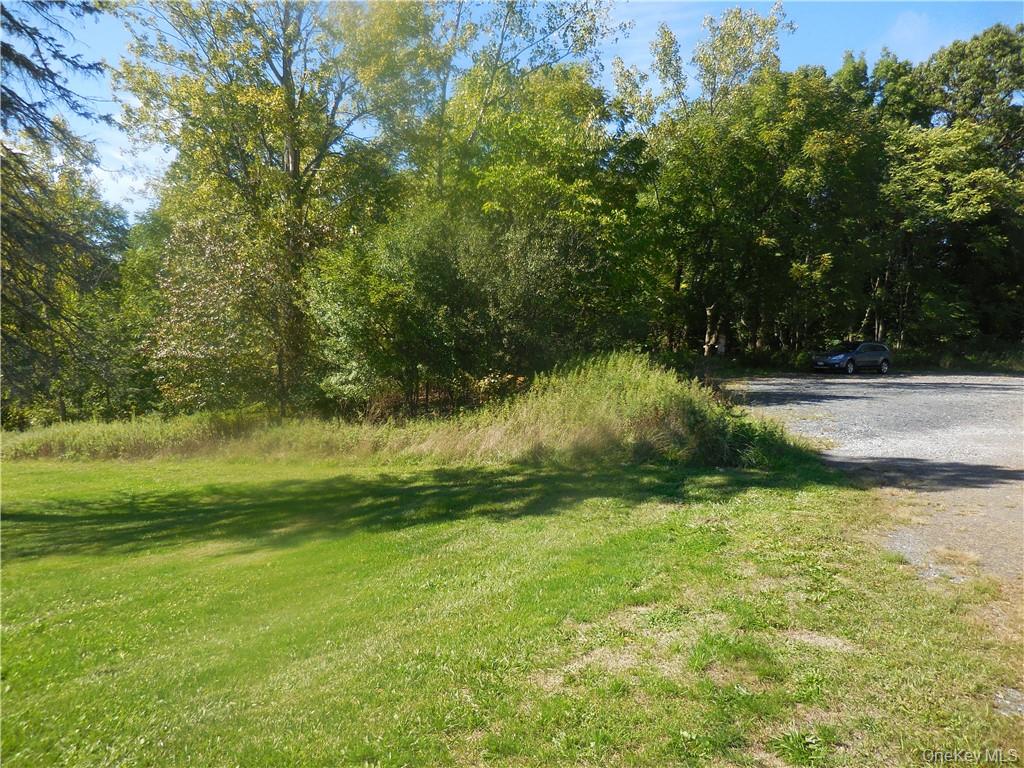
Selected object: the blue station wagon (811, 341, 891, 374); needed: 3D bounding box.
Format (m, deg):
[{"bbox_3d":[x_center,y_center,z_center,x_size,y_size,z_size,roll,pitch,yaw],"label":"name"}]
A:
[{"bbox_3d":[16.920,-1.270,36.750,4.760,1.630,1.820,-1,3,-31],"label":"blue station wagon"}]

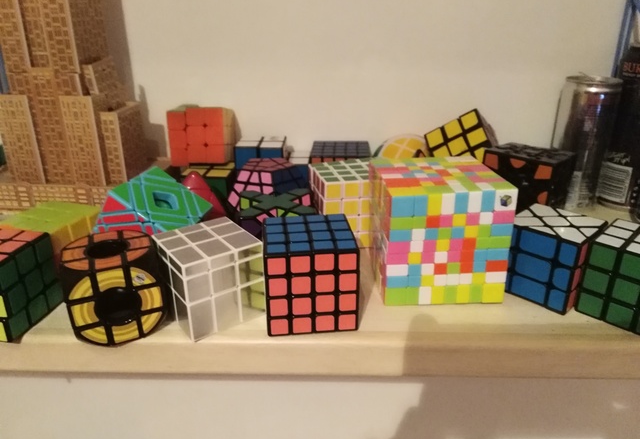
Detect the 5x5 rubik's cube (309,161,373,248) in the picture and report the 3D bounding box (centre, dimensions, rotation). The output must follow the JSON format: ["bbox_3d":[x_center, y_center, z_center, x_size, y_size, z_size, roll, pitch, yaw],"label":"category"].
[{"bbox_3d":[0.029,-0.016,0.475,0.066,0.066,0.066,-5,23,-12],"label":"5x5 rubik's cube"}]

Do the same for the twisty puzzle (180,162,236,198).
[{"bbox_3d":[-0.118,-0.030,0.524,0.050,0.050,0.050,-1,23,0],"label":"twisty puzzle"}]

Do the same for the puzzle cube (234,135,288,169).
[{"bbox_3d":[-0.063,-0.062,0.533,0.050,0.050,0.050,0,23,2],"label":"puzzle cube"}]

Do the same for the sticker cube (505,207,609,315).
[{"bbox_3d":[0.180,0.029,0.378,0.056,0.056,0.056,-21,30,-40],"label":"sticker cube"}]

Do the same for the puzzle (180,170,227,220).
[{"bbox_3d":[-0.116,-0.009,0.451,0.084,0.073,0.078,0,23,0],"label":"puzzle"}]

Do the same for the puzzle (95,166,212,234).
[{"bbox_3d":[-0.137,0.004,0.396,0.058,0.058,0.058,34,33,5],"label":"puzzle"}]

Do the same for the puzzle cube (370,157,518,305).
[{"bbox_3d":[0.089,0.006,0.380,0.088,0.088,0.088,-2,23,-3],"label":"puzzle cube"}]

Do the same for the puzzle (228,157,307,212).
[{"bbox_3d":[-0.048,-0.020,0.472,0.083,0.070,0.081,-5,23,-10],"label":"puzzle"}]

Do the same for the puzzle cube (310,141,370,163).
[{"bbox_3d":[0.025,-0.050,0.548,0.064,0.064,0.064,0,23,2],"label":"puzzle cube"}]

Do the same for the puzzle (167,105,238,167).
[{"bbox_3d":[-0.129,-0.093,0.532,0.058,0.059,0.059,0,14,1],"label":"puzzle"}]

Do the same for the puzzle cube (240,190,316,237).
[{"bbox_3d":[-0.034,0.014,0.402,0.059,0.059,0.059,-2,23,-4],"label":"puzzle cube"}]

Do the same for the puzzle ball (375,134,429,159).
[{"bbox_3d":[0.096,-0.059,0.542,0.073,0.073,0.073,0,23,0],"label":"puzzle ball"}]

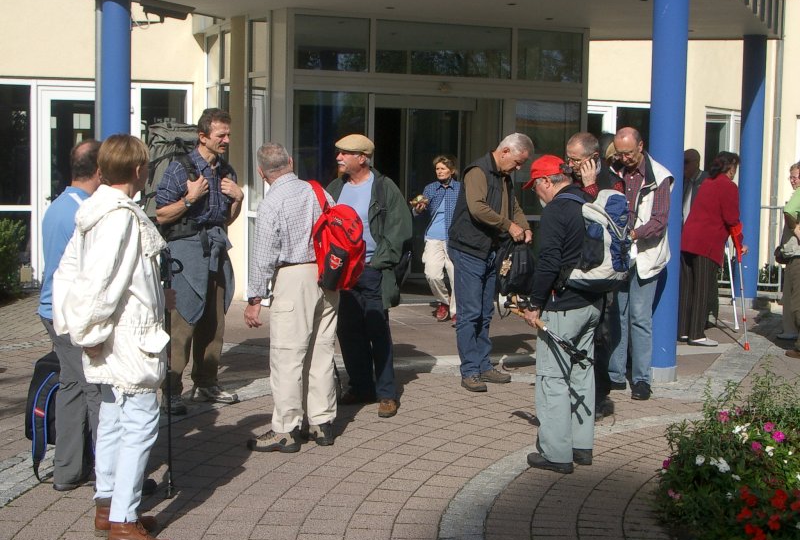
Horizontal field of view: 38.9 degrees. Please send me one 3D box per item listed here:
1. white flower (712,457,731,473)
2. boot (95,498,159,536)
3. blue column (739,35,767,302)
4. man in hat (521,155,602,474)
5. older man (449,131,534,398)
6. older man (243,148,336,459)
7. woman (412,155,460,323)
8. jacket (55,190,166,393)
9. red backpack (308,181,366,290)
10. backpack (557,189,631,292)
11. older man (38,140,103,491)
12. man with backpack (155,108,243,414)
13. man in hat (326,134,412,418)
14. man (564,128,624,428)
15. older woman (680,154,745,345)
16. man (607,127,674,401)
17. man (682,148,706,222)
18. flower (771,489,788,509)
[{"bbox_3d":[1.405,0.850,4.950,0.075,0.060,0.060,1,5,0],"label":"white flower"},{"bbox_3d":[-1.144,1.035,4.736,0.285,0.155,0.105,0,5,-13],"label":"boot"},{"bbox_3d":[4.067,-1.147,13.056,0.255,3.046,0.255,1,5,0],"label":"blue column"},{"bbox_3d":[0.851,0.228,5.931,0.430,1.647,0.480,4,6,30],"label":"man in hat"},{"bbox_3d":[0.633,-0.064,7.924,0.520,1.770,0.500,4,6,25],"label":"older man"},{"bbox_3d":[-0.595,0.150,6.210,0.510,1.677,0.400,-3,7,-38],"label":"older man"},{"bbox_3d":[0.386,-0.310,11.345,0.480,1.686,0.400,3,5,18],"label":"woman"},{"bbox_3d":[-1.159,0.070,4.551,0.460,0.820,0.550,0,5,-10],"label":"jacket"},{"bbox_3d":[-0.324,-0.175,5.920,0.240,0.510,0.300,5,6,37],"label":"red backpack"},{"bbox_3d":[1.012,-0.153,5.891,0.270,0.530,0.330,4,6,30],"label":"backpack"},{"bbox_3d":[-1.481,0.219,5.401,0.420,1.653,0.480,-3,7,-41],"label":"older man"},{"bbox_3d":[-1.238,-0.067,7.029,0.540,1.844,0.460,-4,7,-41],"label":"man with backpack"},{"bbox_3d":[-0.191,0.013,7.323,0.550,1.766,0.400,3,6,25],"label":"man in hat"},{"bbox_3d":[1.206,0.029,7.025,0.520,1.764,0.420,4,6,30],"label":"man"},{"bbox_3d":[2.760,-0.195,10.002,0.580,1.696,0.500,-1,5,-22],"label":"older woman"},{"bbox_3d":[1.619,-0.054,7.626,0.540,1.798,0.460,5,7,38],"label":"man"},{"bbox_3d":[2.939,-0.326,11.301,0.520,1.754,0.380,6,7,40],"label":"man"},{"bbox_3d":[1.412,0.854,4.212,0.070,0.075,0.060,2,5,11],"label":"flower"}]

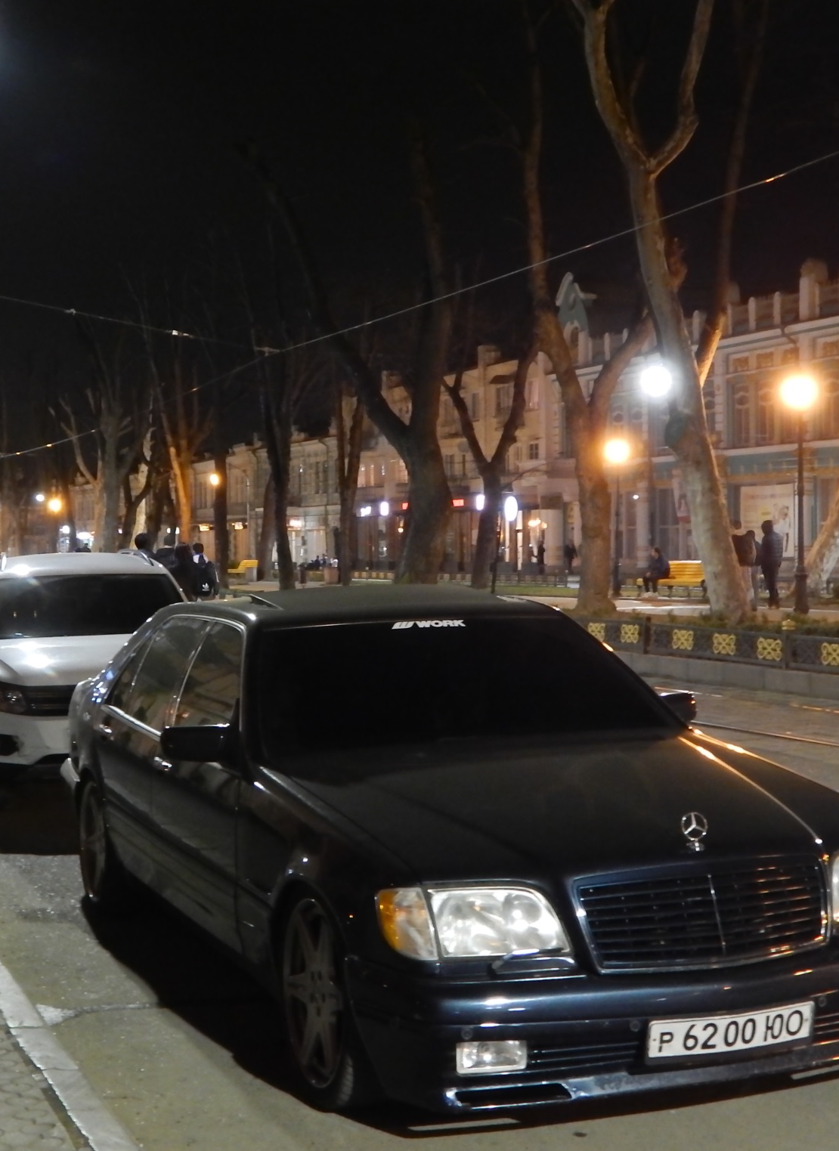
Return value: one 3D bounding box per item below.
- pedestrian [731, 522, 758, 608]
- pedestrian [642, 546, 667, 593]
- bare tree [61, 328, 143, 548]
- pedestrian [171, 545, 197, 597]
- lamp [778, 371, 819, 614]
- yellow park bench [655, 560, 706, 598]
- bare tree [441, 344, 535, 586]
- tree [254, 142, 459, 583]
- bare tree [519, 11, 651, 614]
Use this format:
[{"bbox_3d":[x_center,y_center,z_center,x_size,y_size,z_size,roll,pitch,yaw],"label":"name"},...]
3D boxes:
[{"bbox_3d":[6.229,-0.197,32.500,0.550,1.680,0.400,0,1,-23],"label":"pedestrian"},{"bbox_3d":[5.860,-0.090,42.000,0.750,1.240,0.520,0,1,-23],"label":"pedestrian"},{"bbox_3d":[-12.750,-4.850,68.000,3.300,10.300,2.900,0,1,0],"label":"bare tree"},{"bbox_3d":[-4.096,0.284,29.500,0.500,1.650,0.340,0,1,-23],"label":"pedestrian"},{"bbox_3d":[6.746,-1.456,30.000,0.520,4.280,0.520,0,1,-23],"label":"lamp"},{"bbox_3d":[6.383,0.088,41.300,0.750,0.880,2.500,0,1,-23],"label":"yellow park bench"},{"bbox_3d":[2.240,-3.500,54.000,3.000,7.900,2.500,0,1,0],"label":"bare tree"},{"bbox_3d":[-1.500,-4.850,39.500,4.800,10.900,3.500,0,1,0],"label":"tree"},{"bbox_3d":[3.069,-5.002,31.500,2.200,11.300,2.600,0,1,-23],"label":"bare tree"}]

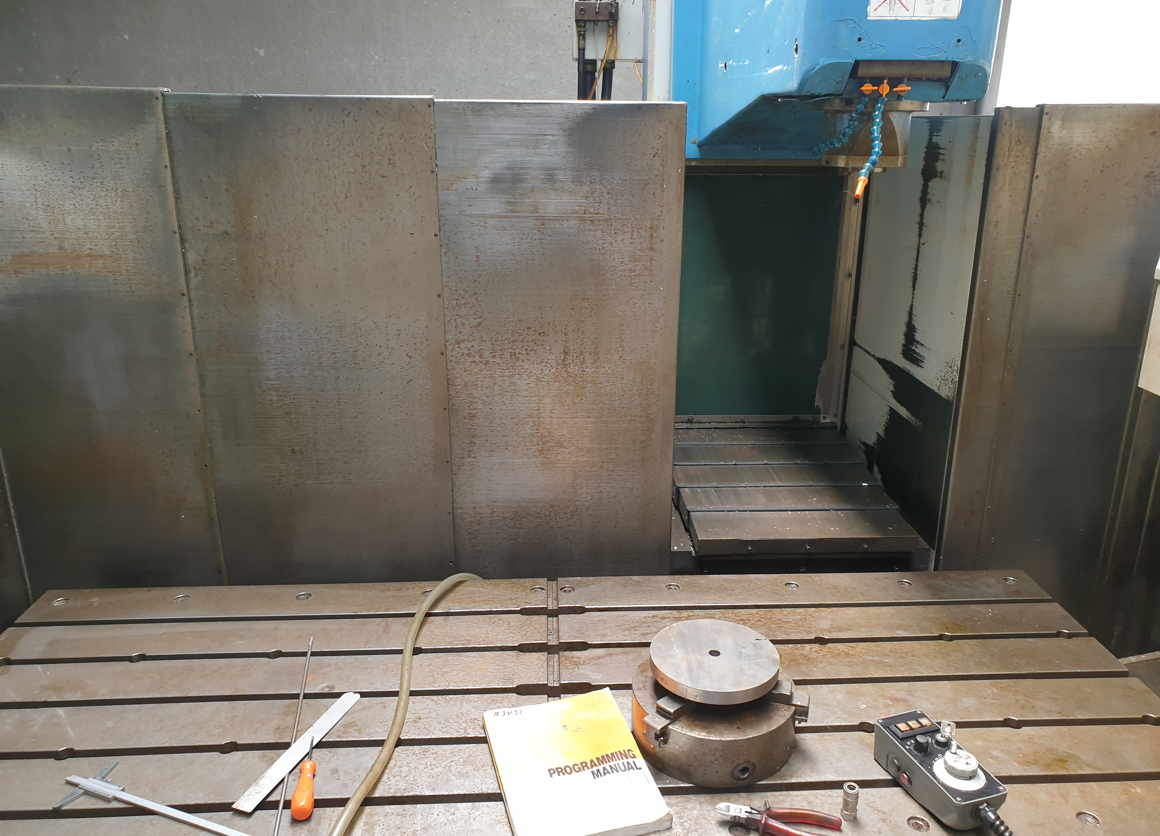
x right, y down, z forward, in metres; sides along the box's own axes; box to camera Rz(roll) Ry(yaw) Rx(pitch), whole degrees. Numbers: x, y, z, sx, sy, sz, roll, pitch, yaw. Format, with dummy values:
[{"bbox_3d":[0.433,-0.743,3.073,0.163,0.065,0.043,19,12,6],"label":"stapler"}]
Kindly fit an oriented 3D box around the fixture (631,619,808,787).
[{"bbox_3d":[0.218,0.435,1.395,0.275,0.141,0.280,0,19,0],"label":"fixture"}]

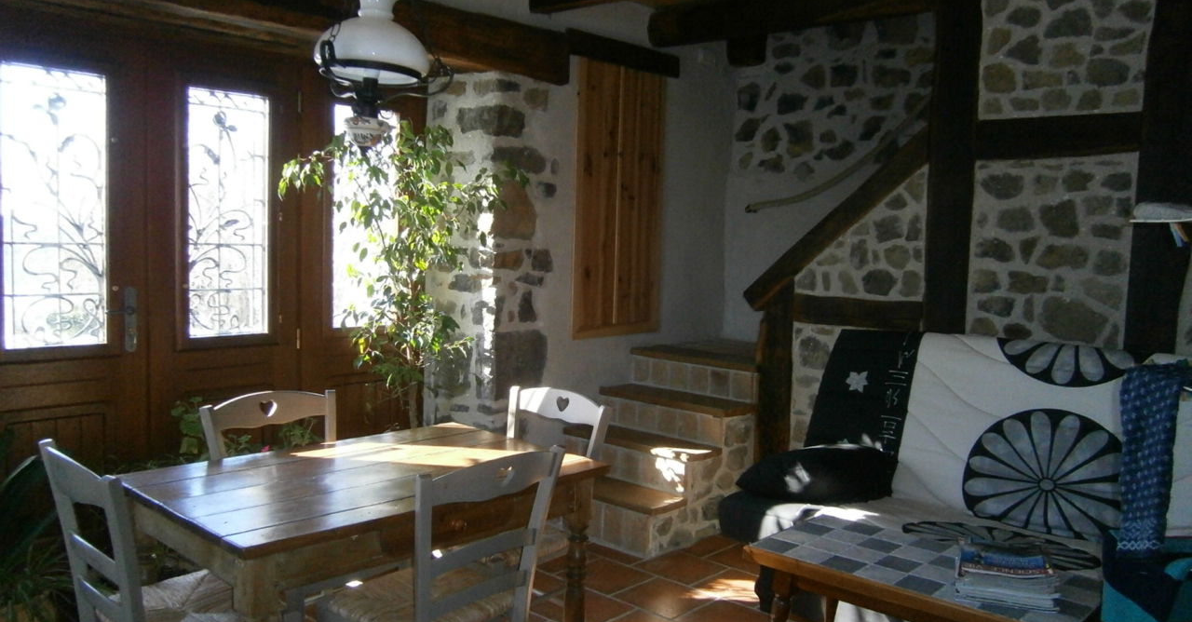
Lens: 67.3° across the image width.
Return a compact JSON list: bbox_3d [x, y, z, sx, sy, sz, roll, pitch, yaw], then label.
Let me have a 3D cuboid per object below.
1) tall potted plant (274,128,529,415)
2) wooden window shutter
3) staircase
[{"bbox_3d":[-0.887,0.113,4.259,1.107,2.001,0.900,1,5,-11],"label":"tall potted plant"},{"bbox_3d":[0.144,-0.623,5.145,0.060,1.540,0.740,6,7,44],"label":"wooden window shutter"},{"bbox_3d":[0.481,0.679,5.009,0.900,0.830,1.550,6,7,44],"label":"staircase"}]

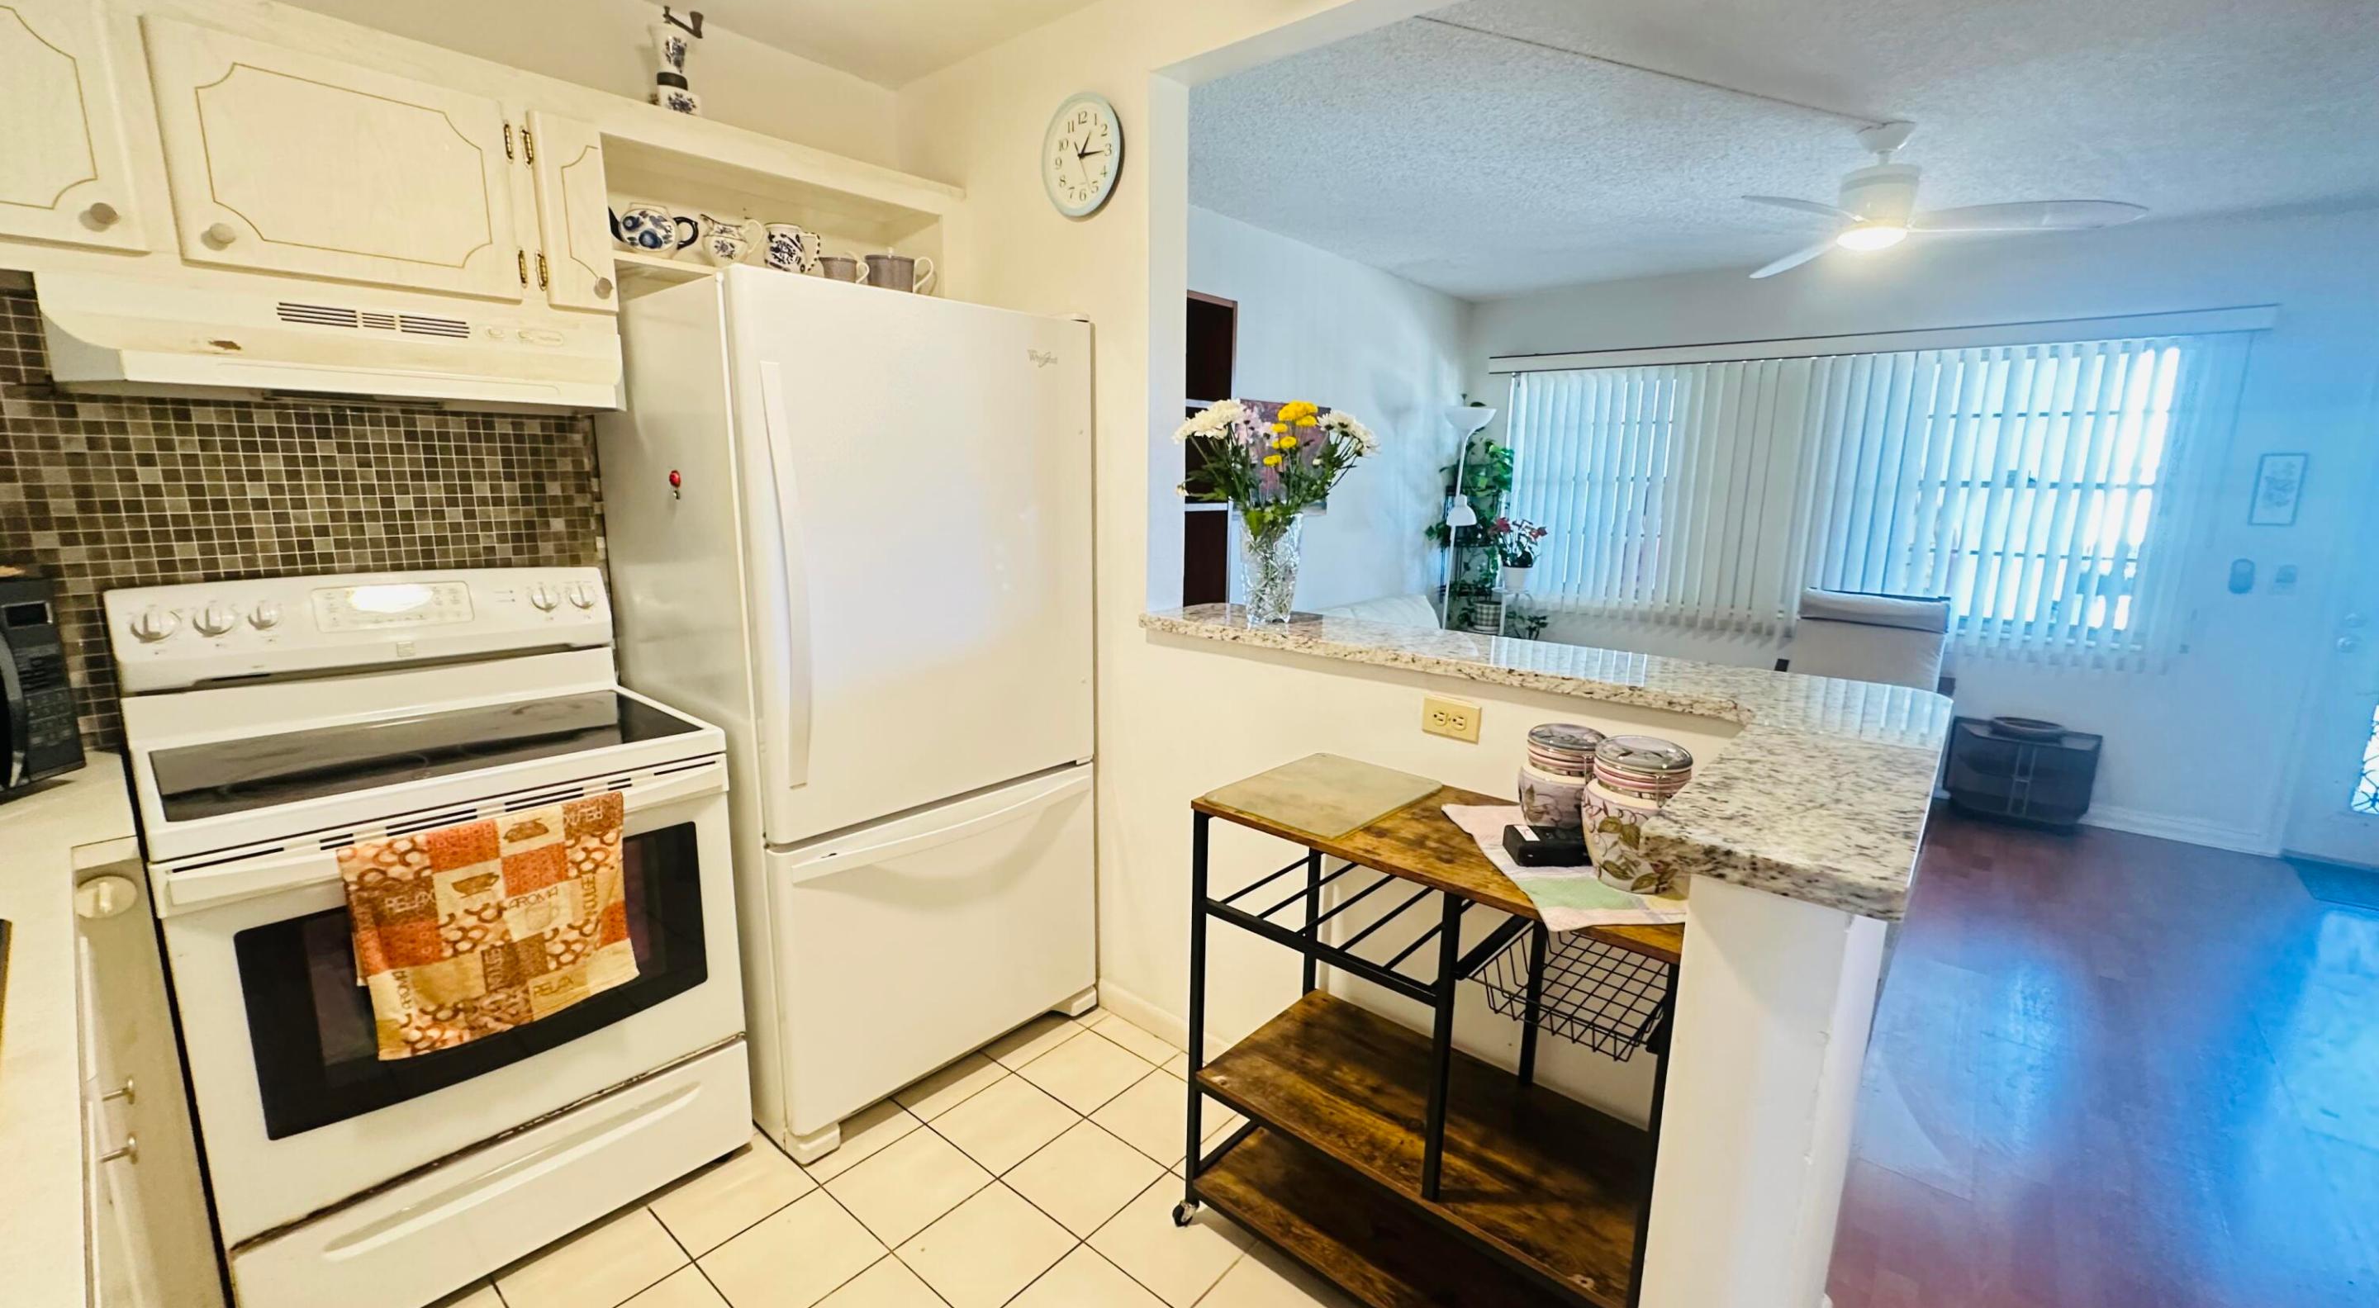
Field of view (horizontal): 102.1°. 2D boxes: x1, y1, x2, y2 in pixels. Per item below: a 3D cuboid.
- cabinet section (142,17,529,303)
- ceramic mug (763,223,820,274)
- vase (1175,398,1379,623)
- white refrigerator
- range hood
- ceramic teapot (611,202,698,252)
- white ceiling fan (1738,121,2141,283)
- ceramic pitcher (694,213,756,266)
[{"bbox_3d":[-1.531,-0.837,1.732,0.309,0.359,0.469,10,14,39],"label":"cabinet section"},{"bbox_3d":[-0.955,-0.953,2.313,0.105,0.142,0.145,10,14,39],"label":"ceramic mug"},{"bbox_3d":[0.206,-0.325,2.222,0.449,0.513,0.399,2,11,5],"label":"vase"},{"bbox_3d":[-0.788,0.091,2.353,0.818,1.765,0.833,11,15,41],"label":"white refrigerator"},{"bbox_3d":[-1.480,-0.536,1.742,0.459,0.165,0.768,10,14,39],"label":"range hood"},{"bbox_3d":[-1.156,-0.903,2.072,0.125,0.128,0.199,10,14,39],"label":"ceramic teapot"},{"bbox_3d":[2.000,-1.328,2.724,1.117,0.344,1.117,10,14,39],"label":"white ceiling fan"},{"bbox_3d":[-1.044,-0.931,2.201,0.110,0.138,0.151,10,14,39],"label":"ceramic pitcher"}]

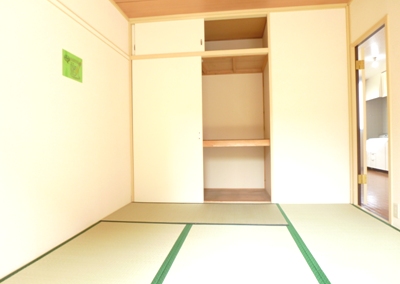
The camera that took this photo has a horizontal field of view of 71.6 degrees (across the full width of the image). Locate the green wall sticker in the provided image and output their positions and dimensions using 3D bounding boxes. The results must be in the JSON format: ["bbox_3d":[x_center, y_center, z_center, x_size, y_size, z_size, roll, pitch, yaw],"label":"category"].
[{"bbox_3d":[-1.036,-0.614,2.263,0.010,0.204,0.270,-1,0,8],"label":"green wall sticker"}]

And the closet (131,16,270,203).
[{"bbox_3d":[0.033,-0.378,3.784,1.706,2.241,0.770,-1,0,8],"label":"closet"}]

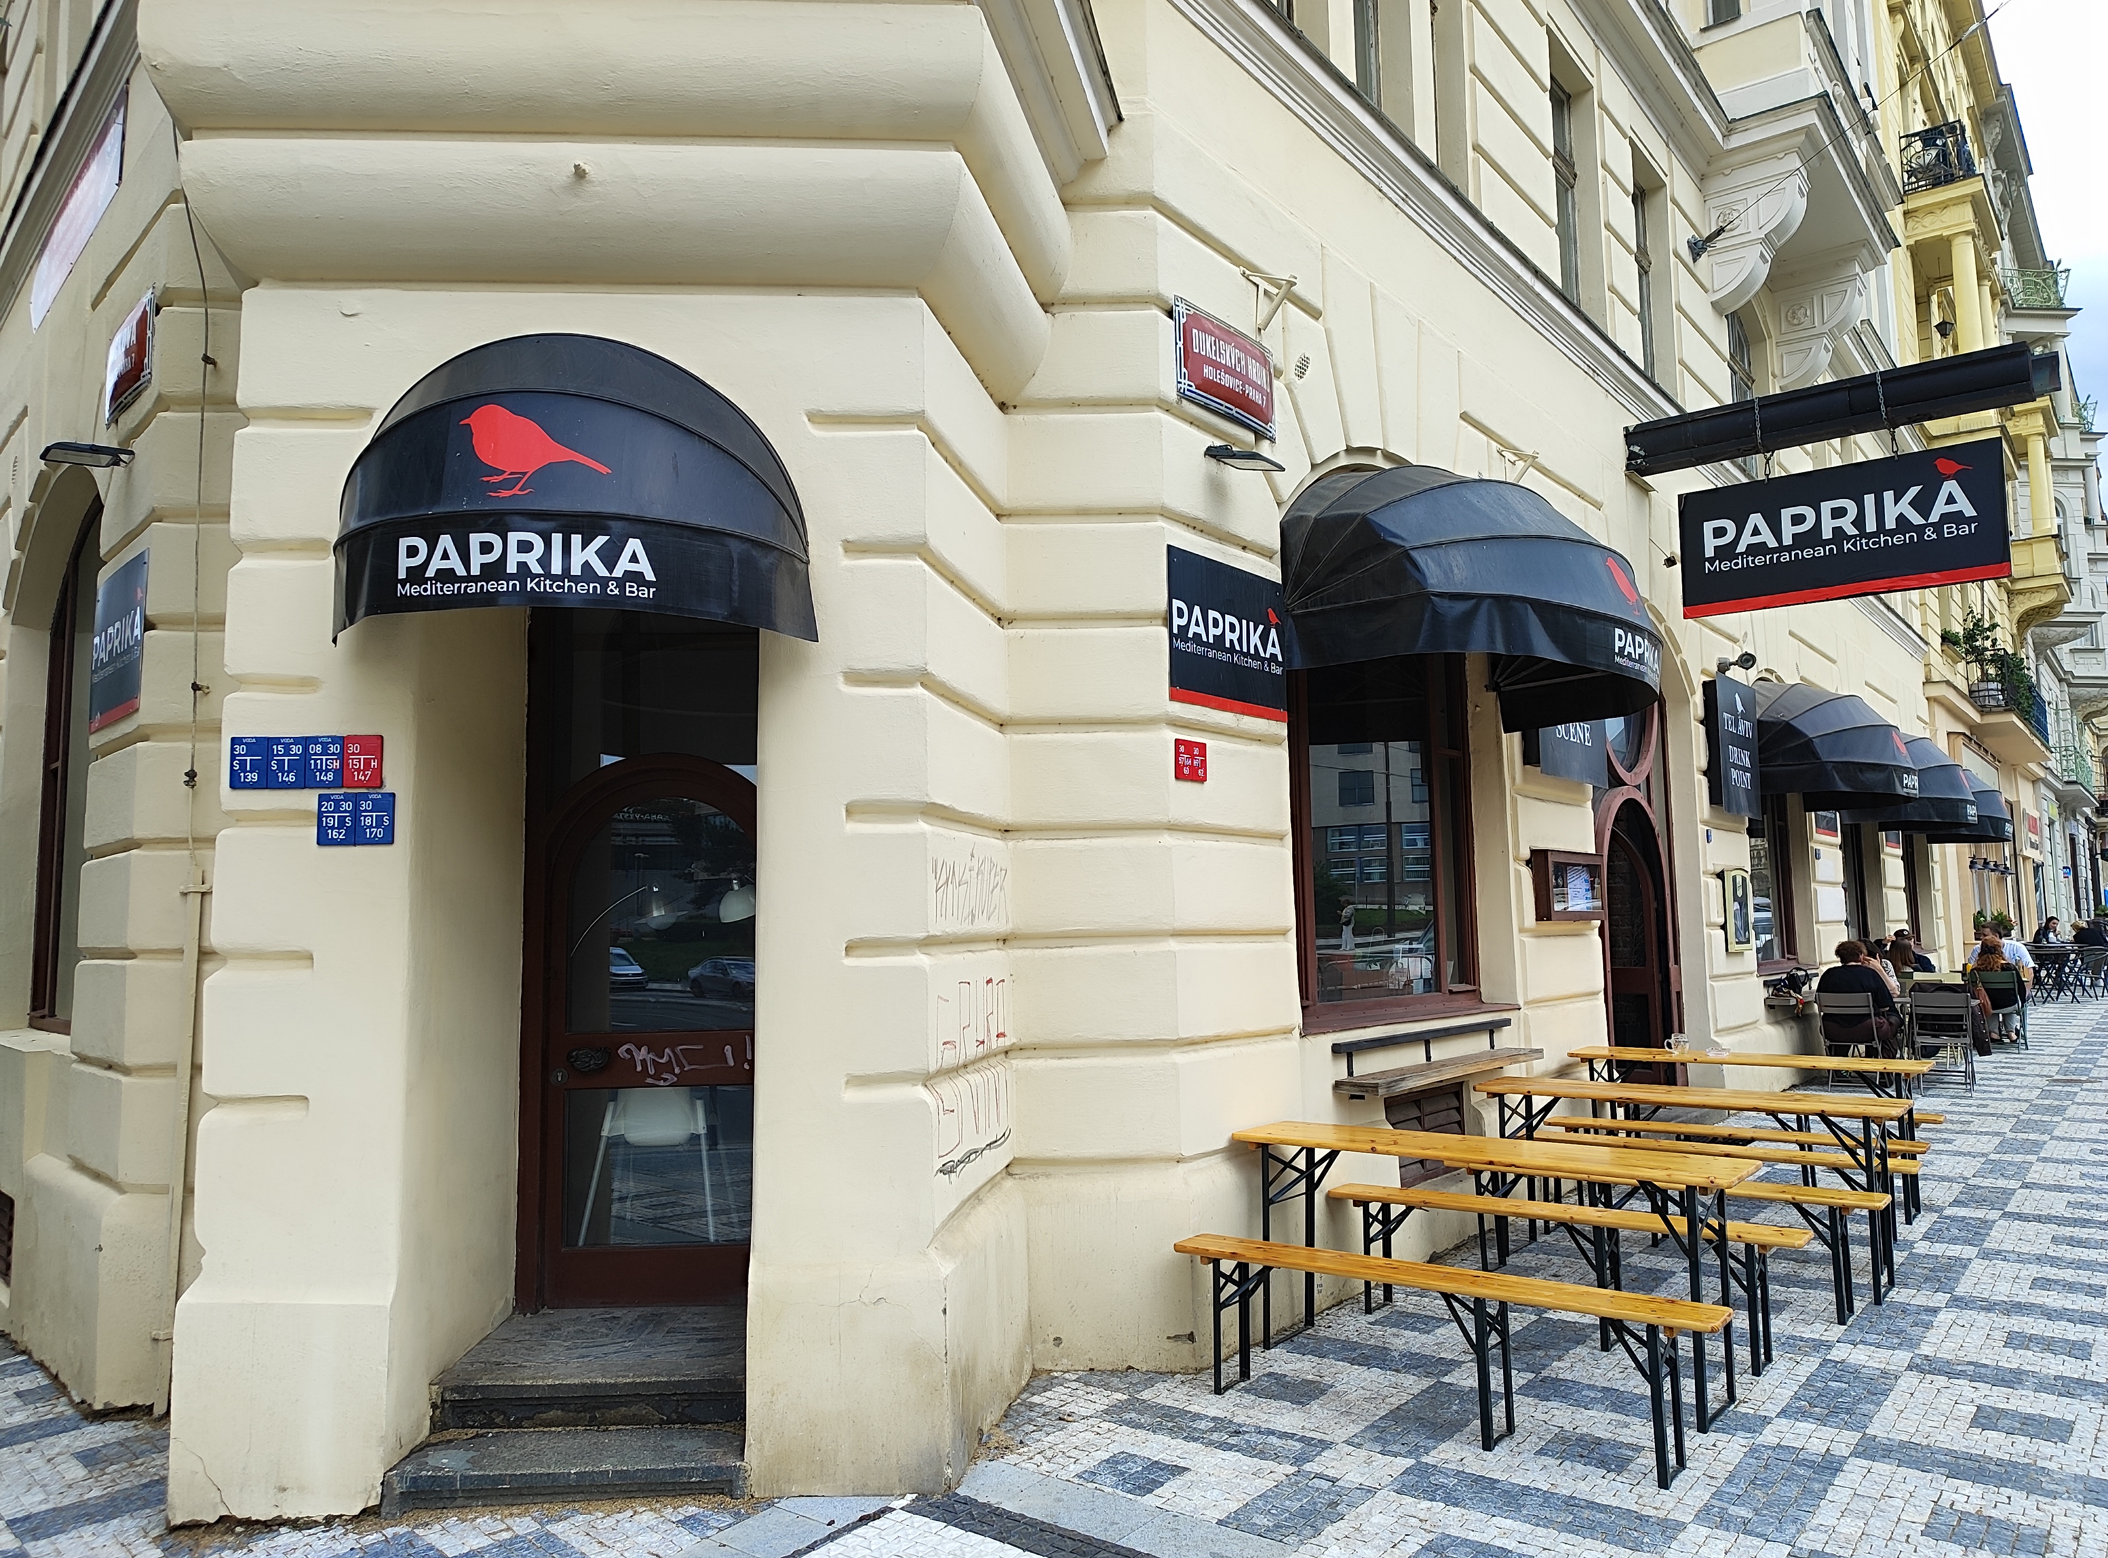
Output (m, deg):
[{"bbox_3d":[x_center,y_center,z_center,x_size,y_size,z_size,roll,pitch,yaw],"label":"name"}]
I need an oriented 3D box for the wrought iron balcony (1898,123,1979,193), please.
[{"bbox_3d":[15.538,-10.181,25.462,0.900,1.000,2.900,-6,-8,38],"label":"wrought iron balcony"}]

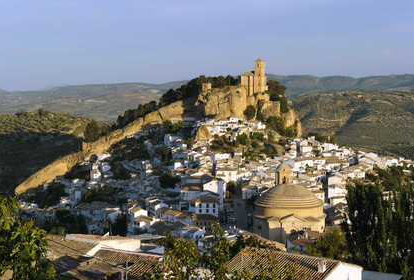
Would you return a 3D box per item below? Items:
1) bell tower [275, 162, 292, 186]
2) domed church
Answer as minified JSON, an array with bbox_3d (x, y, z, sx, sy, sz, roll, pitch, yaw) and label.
[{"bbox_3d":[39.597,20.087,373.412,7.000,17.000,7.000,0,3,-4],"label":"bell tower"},{"bbox_3d":[39.803,29.865,352.939,35.500,34.167,49.000,0,3,-1],"label":"domed church"}]

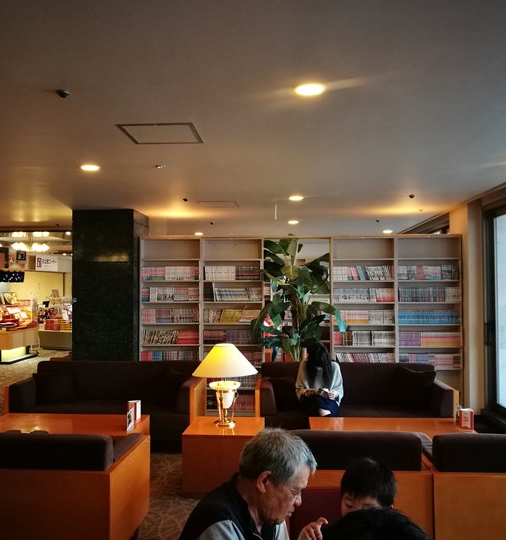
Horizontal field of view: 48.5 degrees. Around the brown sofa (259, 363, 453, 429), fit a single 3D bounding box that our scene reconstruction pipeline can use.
[{"bbox_3d":[0.958,1.336,5.502,1.815,0.760,0.900,0,-2,3],"label":"brown sofa"}]

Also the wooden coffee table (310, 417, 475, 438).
[{"bbox_3d":[1.087,1.462,4.425,1.265,0.440,0.670,0,-2,3],"label":"wooden coffee table"}]

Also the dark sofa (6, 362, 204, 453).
[{"bbox_3d":[-1.436,1.357,5.767,1.815,0.755,0.900,0,-2,3],"label":"dark sofa"}]

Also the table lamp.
[{"bbox_3d":[-0.224,0.926,4.558,0.530,0.650,0.530,0,-2,3],"label":"table lamp"}]

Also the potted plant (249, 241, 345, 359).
[{"bbox_3d":[0.520,0.694,6.364,1.080,2.100,0.950,0,-2,3],"label":"potted plant"}]

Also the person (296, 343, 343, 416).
[{"bbox_3d":[0.630,1.200,5.262,0.470,1.020,0.740,0,-2,3],"label":"person"}]

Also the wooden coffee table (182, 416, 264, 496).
[{"bbox_3d":[-0.212,1.470,4.493,0.605,0.440,0.575,0,-2,3],"label":"wooden coffee table"}]

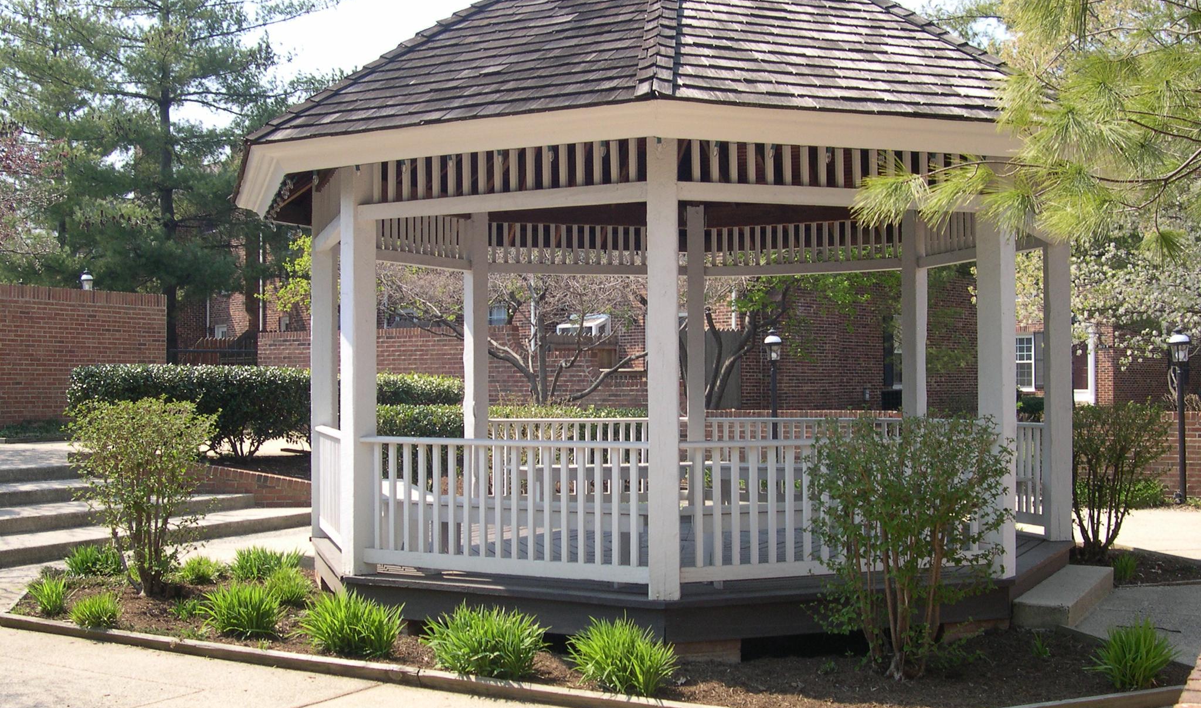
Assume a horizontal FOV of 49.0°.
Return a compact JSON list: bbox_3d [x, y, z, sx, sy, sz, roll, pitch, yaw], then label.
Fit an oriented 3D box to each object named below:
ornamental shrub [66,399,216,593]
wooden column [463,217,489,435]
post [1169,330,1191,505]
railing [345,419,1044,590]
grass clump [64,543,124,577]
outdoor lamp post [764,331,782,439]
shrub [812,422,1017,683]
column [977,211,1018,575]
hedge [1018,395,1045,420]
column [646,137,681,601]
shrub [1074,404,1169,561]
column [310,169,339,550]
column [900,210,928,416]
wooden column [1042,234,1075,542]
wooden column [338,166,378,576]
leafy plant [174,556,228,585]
[{"bbox_3d":[-3.390,1.060,9.750,1.080,1.460,1.020,0,-1,0],"label":"ornamental shrub"},{"bbox_3d":[-1.093,0.010,11.685,0.153,2.750,0.153,1,-2,-39],"label":"wooden column"},{"bbox_3d":[6.691,0.725,15.200,0.250,2.020,0.250,0,-1,0],"label":"post"},{"bbox_3d":[0.822,0.991,10.209,5.150,0.862,5.500,0,-1,6],"label":"railing"},{"bbox_3d":[-4.030,1.640,10.500,0.480,0.280,0.450,0,-1,0],"label":"grass clump"},{"bbox_3d":[2.252,0.703,16.989,0.245,2.060,0.245,0,-1,0],"label":"outdoor lamp post"},{"bbox_3d":[1.640,1.030,7.050,1.080,1.400,1.000,0,-1,0],"label":"shrub"},{"bbox_3d":[2.424,0.030,8.055,0.166,2.680,0.166,1,-2,-39],"label":"column"},{"bbox_3d":[12.058,1.519,36.475,1.400,0.750,0.900,0,-1,0],"label":"hedge"},{"bbox_3d":[0.359,0.025,7.428,0.166,2.680,0.166,0,-1,6],"label":"column"},{"bbox_3d":[4.154,1.033,10.838,0.960,1.250,0.950,-1,-1,21],"label":"shrub"},{"bbox_3d":[-2.062,-0.009,9.890,0.153,2.750,0.153,0,-1,6],"label":"column"},{"bbox_3d":[2.873,0.053,12.042,0.166,2.800,0.166,1,-2,-39],"label":"column"},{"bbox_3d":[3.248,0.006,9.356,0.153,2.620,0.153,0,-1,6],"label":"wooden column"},{"bbox_3d":[-1.548,0.053,8.451,0.166,2.680,0.166,1,-2,-39],"label":"wooden column"},{"bbox_3d":[-2.922,1.548,9.649,0.370,0.220,0.350,0,-1,-17],"label":"leafy plant"}]

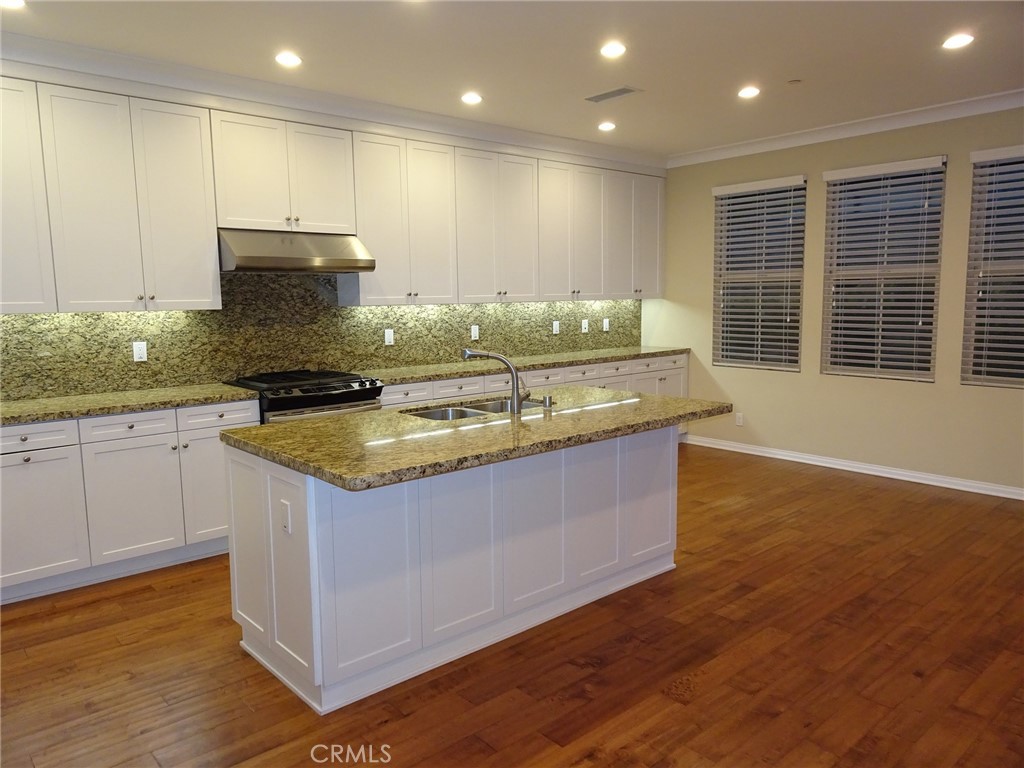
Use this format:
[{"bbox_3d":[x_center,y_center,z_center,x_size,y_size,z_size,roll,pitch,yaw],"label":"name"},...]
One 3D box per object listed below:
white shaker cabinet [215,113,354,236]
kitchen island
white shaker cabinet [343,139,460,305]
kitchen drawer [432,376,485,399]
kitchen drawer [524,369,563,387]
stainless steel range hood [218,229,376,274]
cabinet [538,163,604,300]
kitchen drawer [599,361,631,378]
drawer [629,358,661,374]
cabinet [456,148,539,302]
[{"bbox_3d":[-1.489,-1.292,4.516,0.900,0.667,0.347,-7,9,-40],"label":"white shaker cabinet"},{"bbox_3d":[-0.057,0.596,3.193,2.031,0.914,1.080,-7,9,-40],"label":"kitchen island"},{"bbox_3d":[-0.826,-1.144,5.113,0.830,1.142,0.320,-7,9,-40],"label":"white shaker cabinet"},{"bbox_3d":[-0.518,0.003,5.216,0.453,0.127,0.453,-7,9,-40],"label":"kitchen drawer"},{"bbox_3d":[0.123,-0.073,5.766,0.411,0.127,0.453,-7,9,-40],"label":"kitchen drawer"},{"bbox_3d":[-1.402,-0.826,4.478,0.891,0.248,0.594,-7,9,-40],"label":"stainless steel range hood"},{"bbox_3d":[0.427,-1.295,6.190,0.819,1.142,0.320,-7,9,-40],"label":"cabinet"},{"bbox_3d":[0.759,-0.149,6.311,0.414,0.127,0.453,-7,9,-40],"label":"kitchen drawer"},{"bbox_3d":[1.070,-0.184,6.566,0.407,0.126,0.445,-7,9,-40],"label":"drawer"},{"bbox_3d":[-0.197,-1.220,5.654,0.834,1.142,0.320,-7,9,-40],"label":"cabinet"}]

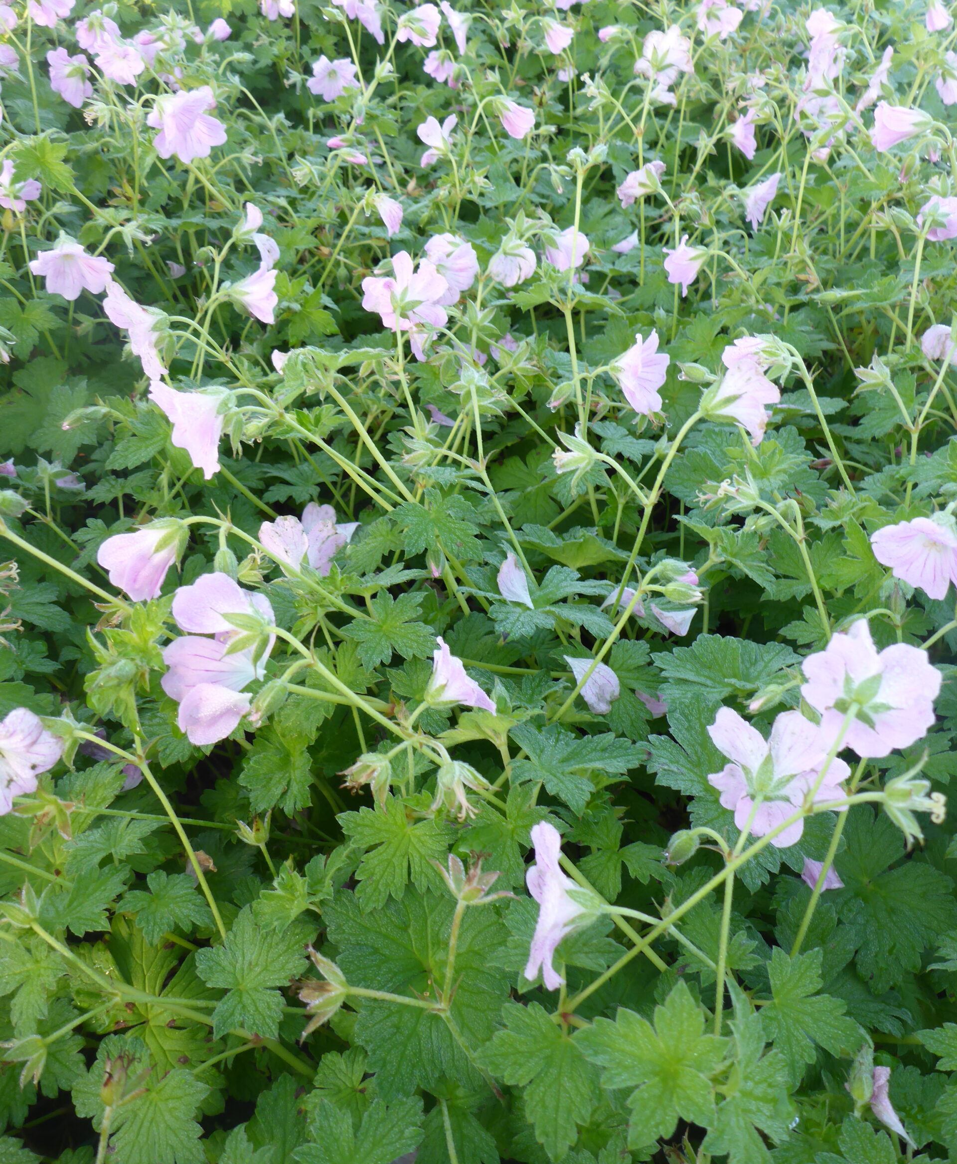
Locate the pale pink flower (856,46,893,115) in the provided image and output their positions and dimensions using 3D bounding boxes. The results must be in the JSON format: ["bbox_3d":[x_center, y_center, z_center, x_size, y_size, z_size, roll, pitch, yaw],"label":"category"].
[{"bbox_3d":[0.229,-0.285,0.590,0.014,0.036,0.037,22,89,21],"label":"pale pink flower"}]

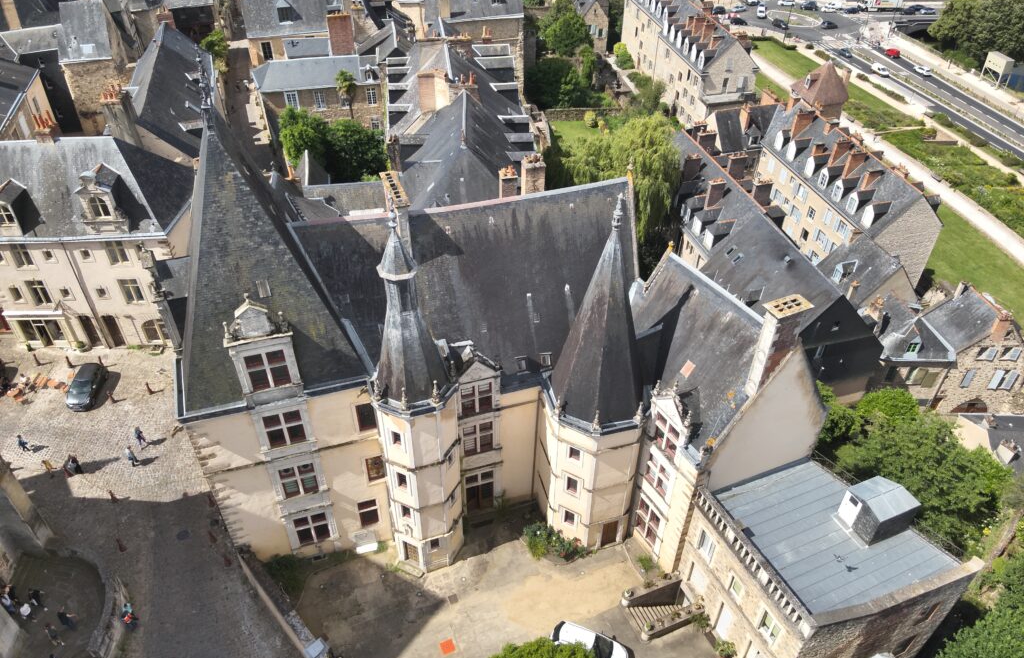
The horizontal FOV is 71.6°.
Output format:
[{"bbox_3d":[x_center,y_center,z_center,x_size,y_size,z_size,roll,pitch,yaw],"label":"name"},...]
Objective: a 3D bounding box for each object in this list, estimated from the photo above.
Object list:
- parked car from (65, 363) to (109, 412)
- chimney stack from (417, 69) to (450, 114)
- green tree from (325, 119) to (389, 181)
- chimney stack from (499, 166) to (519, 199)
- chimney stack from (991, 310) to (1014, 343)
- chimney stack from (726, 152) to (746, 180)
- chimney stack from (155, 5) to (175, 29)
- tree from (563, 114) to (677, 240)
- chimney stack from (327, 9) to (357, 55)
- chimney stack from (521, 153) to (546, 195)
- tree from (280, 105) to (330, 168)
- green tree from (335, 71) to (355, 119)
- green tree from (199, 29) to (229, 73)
[{"bbox_3d":[-32.647,4.489,54.452,1.820,1.570,4.380,-3,38,-5],"label":"parked car"},{"bbox_3d":[-7.641,-23.008,68.948,3.000,4.200,1.300,-5,38,-7],"label":"chimney stack"},{"bbox_3d":[-18.044,-20.741,82.592,7.000,7.500,7.000,-7,39,-10],"label":"green tree"},{"bbox_3d":[-0.267,-10.135,49.800,1.150,2.700,0.750,-9,40,-12],"label":"chimney stack"},{"bbox_3d":[41.446,-0.212,60.300,0.950,2.800,0.850,0,39,0],"label":"chimney stack"},{"bbox_3d":[25.409,-18.197,80.000,2.000,4.000,0.700,-8,39,-10],"label":"chimney stack"},{"bbox_3d":[-44.748,-40.325,92.090,1.750,2.900,0.850,-15,40,-19],"label":"chimney stack"},{"bbox_3d":[12.451,-17.296,80.000,11.800,12.000,10.500,-8,39,-10],"label":"tree"},{"bbox_3d":[-20.268,-35.294,84.800,2.850,5.000,0.800,-2,39,-2],"label":"chimney stack"},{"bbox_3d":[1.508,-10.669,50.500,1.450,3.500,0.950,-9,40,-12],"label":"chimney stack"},{"bbox_3d":[-22.591,-20.904,77.300,5.000,6.600,5.000,0,39,0],"label":"tree"},{"bbox_3d":[-19.726,-25.996,86.491,2.700,10.800,2.700,-8,39,-11],"label":"green tree"},{"bbox_3d":[-44.328,-40.731,105.688,4.300,7.300,4.300,-14,40,-18],"label":"green tree"}]

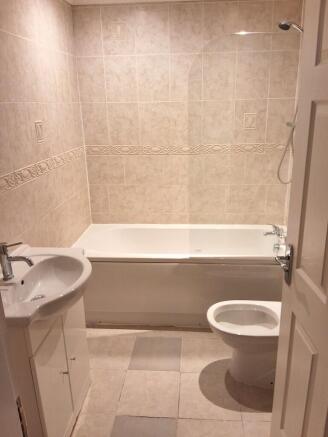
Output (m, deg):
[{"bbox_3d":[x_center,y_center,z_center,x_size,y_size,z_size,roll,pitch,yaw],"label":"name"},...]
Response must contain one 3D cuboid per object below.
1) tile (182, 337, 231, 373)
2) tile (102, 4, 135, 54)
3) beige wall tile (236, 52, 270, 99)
[{"bbox_3d":[0.276,0.905,2.322,0.329,0.012,0.332,0,18,5],"label":"tile"},{"bbox_3d":[-0.338,-1.409,2.654,0.253,0.340,0.012,0,19,5],"label":"tile"},{"bbox_3d":[0.676,-1.084,2.681,0.252,0.340,0.012,0,19,5],"label":"beige wall tile"}]

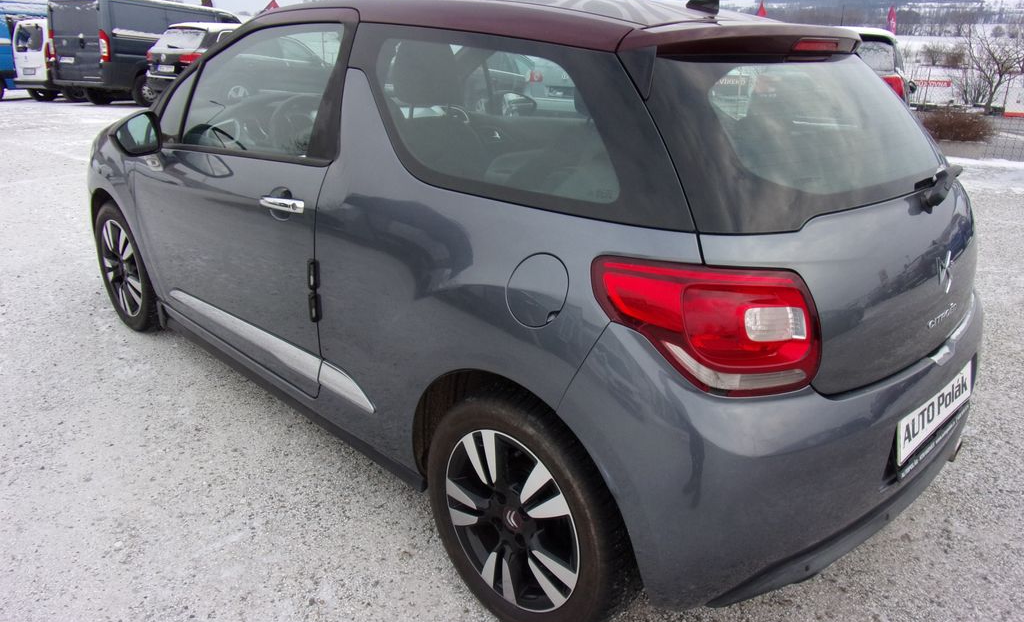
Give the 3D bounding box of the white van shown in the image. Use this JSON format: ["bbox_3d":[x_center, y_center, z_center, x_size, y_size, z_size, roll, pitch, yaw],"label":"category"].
[{"bbox_3d":[-10.584,-6.595,18.937,1.810,1.810,4.380,14,22,28],"label":"white van"}]

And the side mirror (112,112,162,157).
[{"bbox_3d":[-1.263,-0.608,2.401,0.130,0.150,0.190,17,26,34],"label":"side mirror"}]

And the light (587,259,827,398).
[{"bbox_3d":[0.386,0.021,1.402,0.360,0.240,0.310,21,27,41],"label":"light"}]

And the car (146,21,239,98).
[{"bbox_3d":[-5.834,-5.613,16.543,1.820,1.520,4.700,14,22,27],"label":"car"}]

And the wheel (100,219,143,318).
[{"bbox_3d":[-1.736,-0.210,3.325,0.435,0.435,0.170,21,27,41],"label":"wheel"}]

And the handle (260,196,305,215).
[{"bbox_3d":[-0.626,-0.289,1.930,0.215,0.036,0.045,21,28,40],"label":"handle"}]

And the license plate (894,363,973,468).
[{"bbox_3d":[1.053,0.242,1.754,0.510,0.109,0.020,-18,19,-41],"label":"license plate"}]

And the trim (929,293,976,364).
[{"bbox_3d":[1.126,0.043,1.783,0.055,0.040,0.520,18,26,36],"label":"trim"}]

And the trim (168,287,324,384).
[{"bbox_3d":[-0.986,0.036,2.527,1.145,0.088,0.035,18,25,42],"label":"trim"}]

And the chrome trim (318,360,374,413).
[{"bbox_3d":[-0.480,0.214,2.062,0.290,0.080,0.035,21,27,41],"label":"chrome trim"}]

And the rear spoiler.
[{"bbox_3d":[0.662,-0.662,1.859,0.270,0.165,1.140,21,27,41],"label":"rear spoiler"}]

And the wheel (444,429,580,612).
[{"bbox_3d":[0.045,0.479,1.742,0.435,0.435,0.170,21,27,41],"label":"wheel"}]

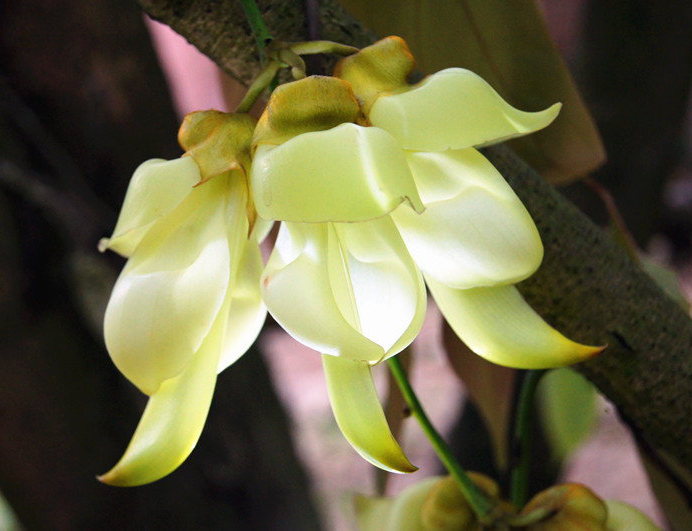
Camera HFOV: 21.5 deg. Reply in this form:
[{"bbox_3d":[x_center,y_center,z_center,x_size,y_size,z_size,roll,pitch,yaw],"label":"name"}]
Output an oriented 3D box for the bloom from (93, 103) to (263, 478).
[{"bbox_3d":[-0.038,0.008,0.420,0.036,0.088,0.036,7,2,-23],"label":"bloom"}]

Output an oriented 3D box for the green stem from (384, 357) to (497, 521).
[{"bbox_3d":[0.024,0.044,0.463,0.004,0.049,0.004,-31,-6,0],"label":"green stem"}]

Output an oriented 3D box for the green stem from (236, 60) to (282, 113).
[{"bbox_3d":[-0.021,-0.042,0.430,0.003,0.016,0.003,35,-28,0],"label":"green stem"}]

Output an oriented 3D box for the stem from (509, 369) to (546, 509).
[{"bbox_3d":[0.049,0.046,0.487,0.006,0.040,0.005,10,-35,0],"label":"stem"}]

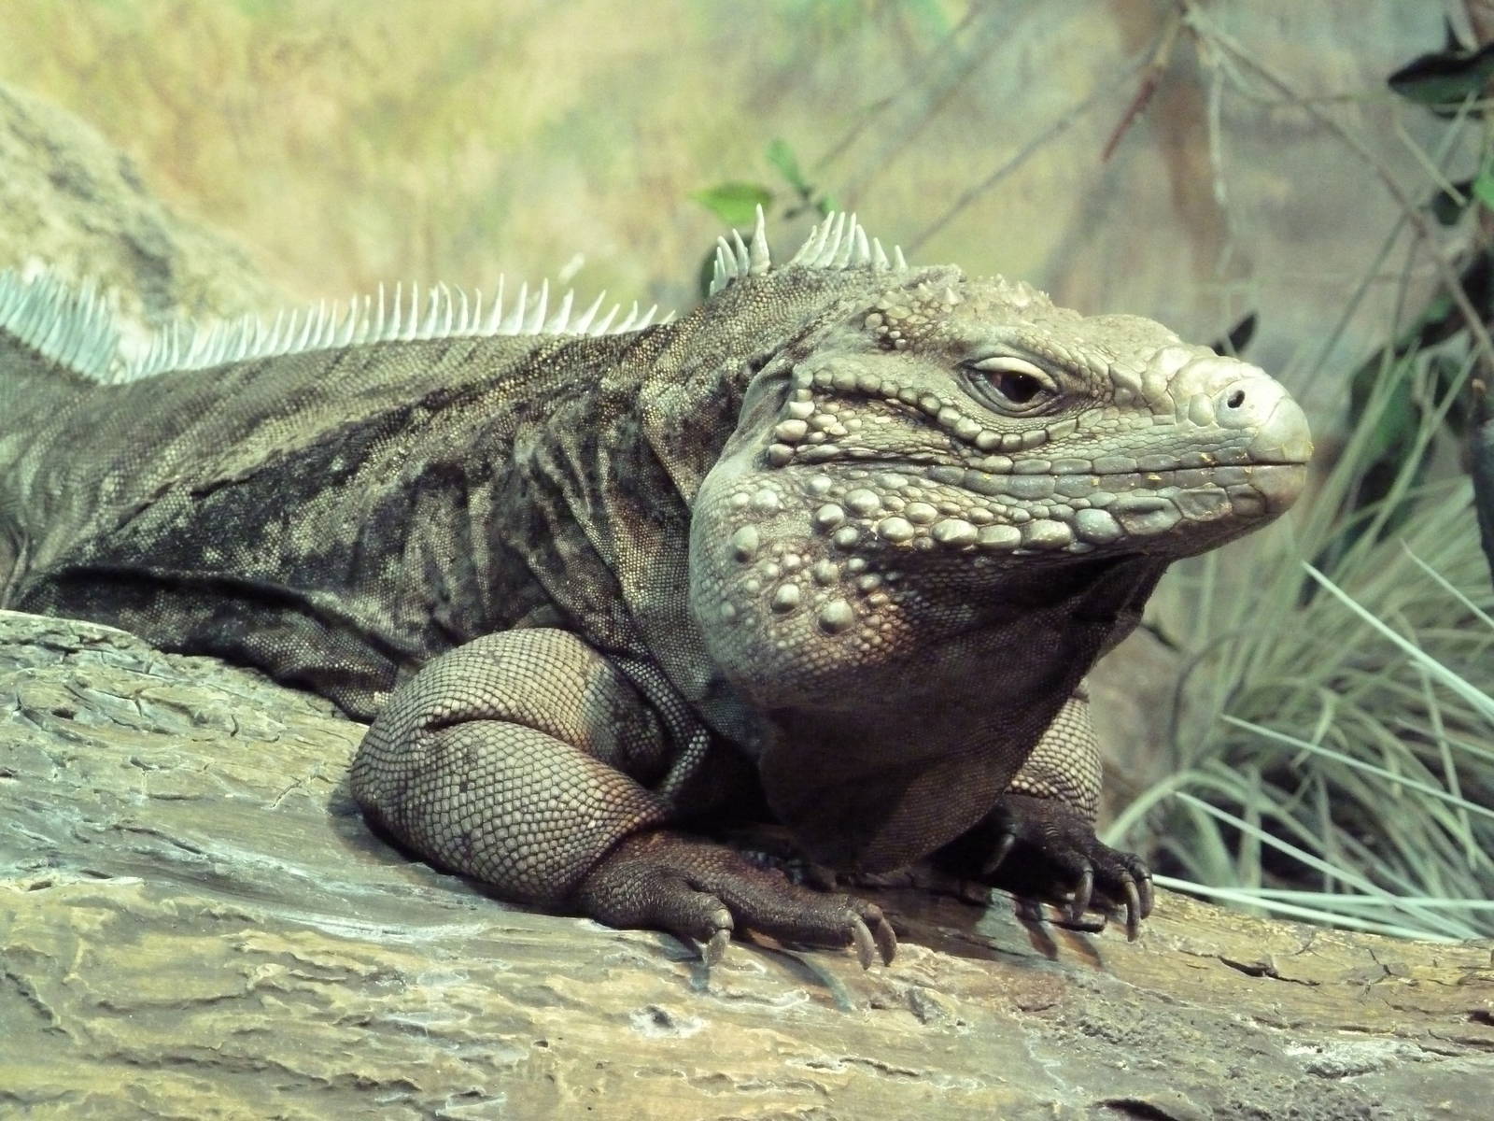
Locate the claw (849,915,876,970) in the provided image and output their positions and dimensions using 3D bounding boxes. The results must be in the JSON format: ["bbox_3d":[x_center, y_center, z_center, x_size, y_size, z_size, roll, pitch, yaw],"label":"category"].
[{"bbox_3d":[0.025,0.082,1.185,0.006,0.011,0.004,5,9,38],"label":"claw"}]

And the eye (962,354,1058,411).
[{"bbox_3d":[0.057,-0.038,1.200,0.020,0.012,0.010,7,7,7],"label":"eye"}]

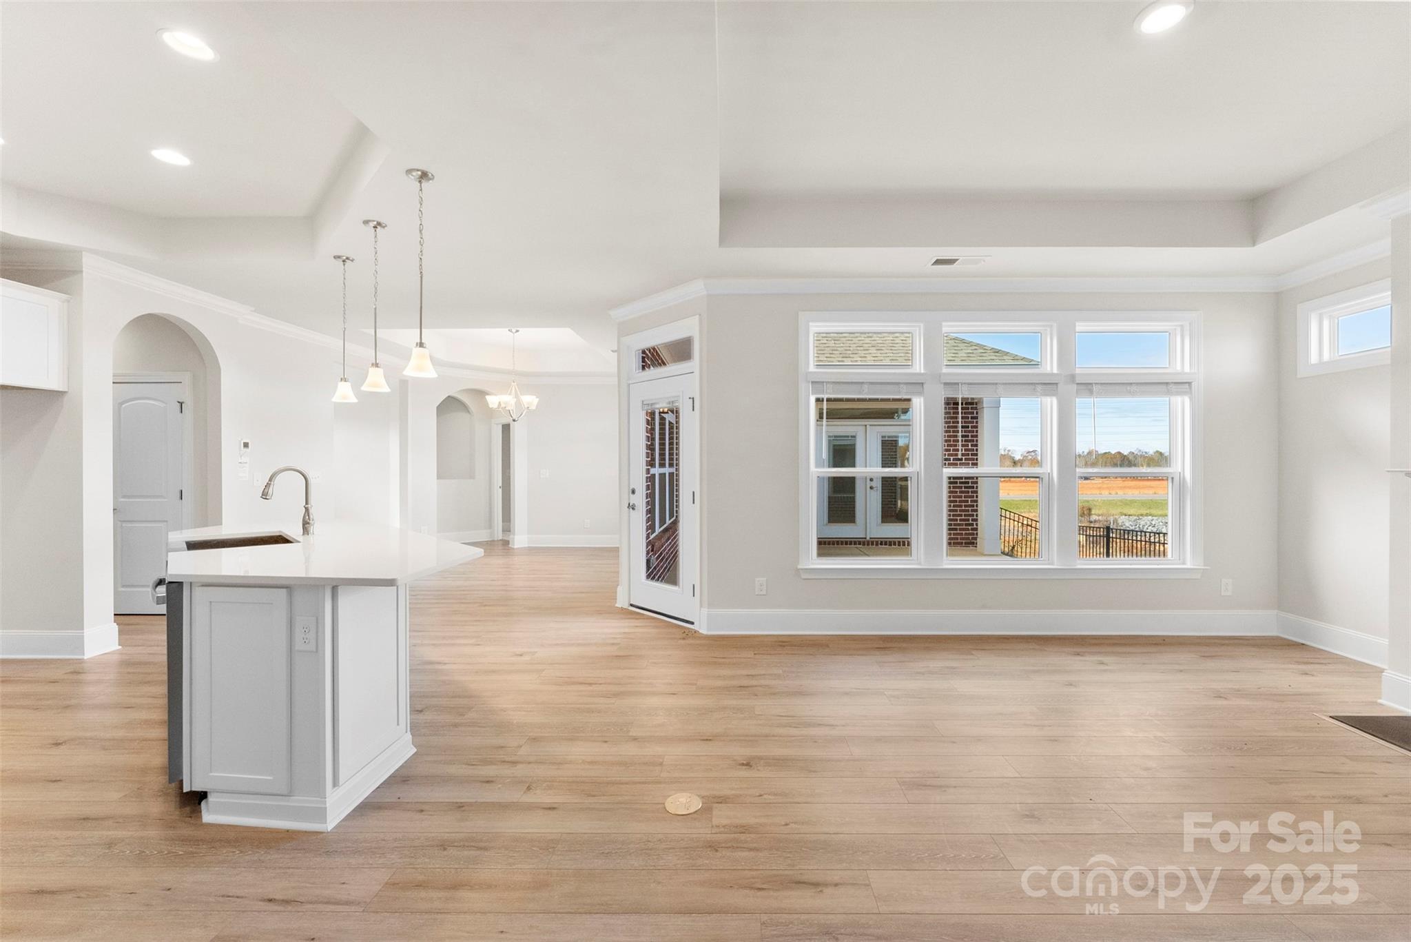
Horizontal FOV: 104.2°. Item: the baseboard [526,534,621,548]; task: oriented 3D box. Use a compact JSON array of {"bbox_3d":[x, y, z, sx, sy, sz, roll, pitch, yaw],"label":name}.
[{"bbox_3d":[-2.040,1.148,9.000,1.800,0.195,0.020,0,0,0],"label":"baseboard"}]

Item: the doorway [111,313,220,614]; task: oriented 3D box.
[{"bbox_3d":[-4.290,0.024,4.360,0.150,2.480,0.870,0,0,1],"label":"doorway"}]

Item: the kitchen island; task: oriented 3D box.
[{"bbox_3d":[-2.160,0.825,2.930,1.060,0.914,3.000,0,0,-45],"label":"kitchen island"}]

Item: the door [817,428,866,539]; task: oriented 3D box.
[{"bbox_3d":[2.450,0.205,9.920,0.900,2.040,0.060,0,0,0],"label":"door"}]

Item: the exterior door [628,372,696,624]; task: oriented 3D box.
[{"bbox_3d":[-0.380,0.236,4.750,0.060,2.040,0.910,0,0,-44],"label":"exterior door"}]

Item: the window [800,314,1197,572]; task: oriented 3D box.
[{"bbox_3d":[2.270,-0.225,4.310,3.070,2.020,0.140,0,0,1],"label":"window"}]

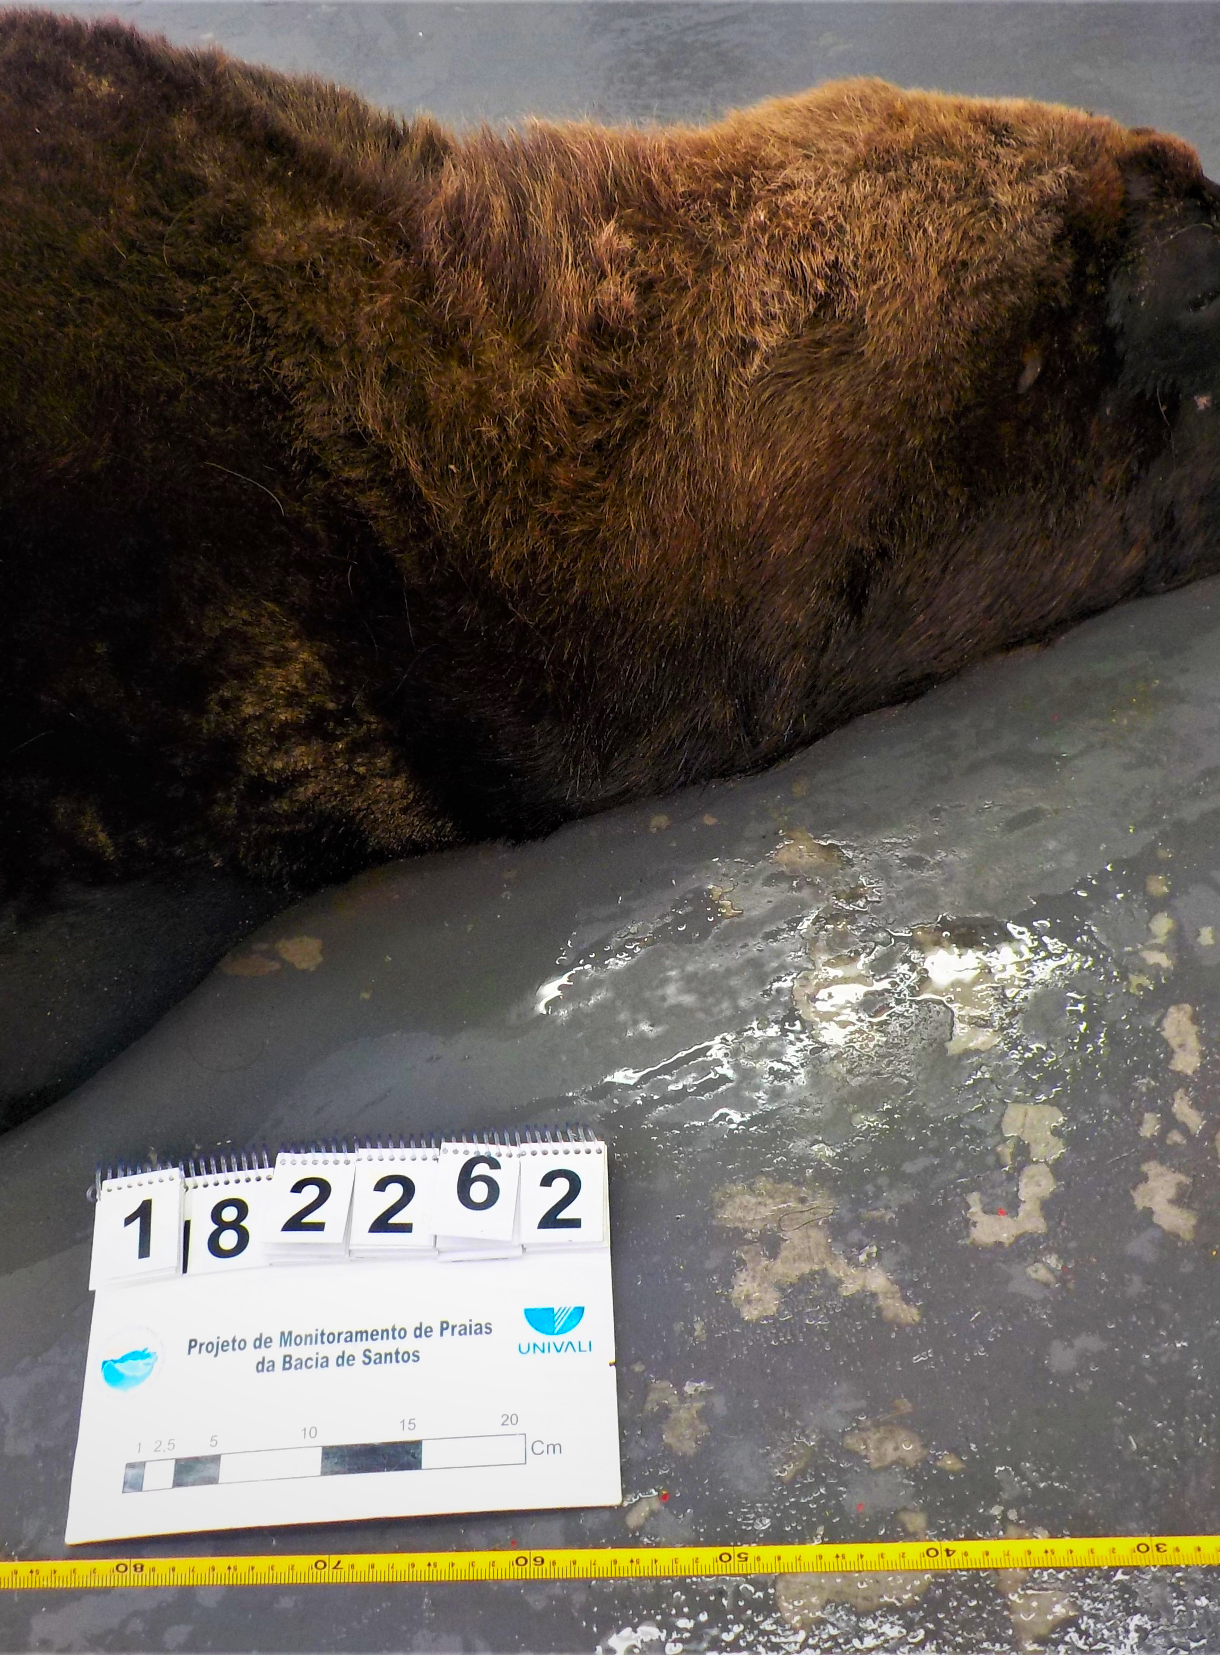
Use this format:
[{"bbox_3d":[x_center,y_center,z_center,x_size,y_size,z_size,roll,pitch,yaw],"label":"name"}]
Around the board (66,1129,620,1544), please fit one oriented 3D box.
[{"bbox_3d":[-0.136,0.260,1.001,0.277,0.015,0.204,-5,53,2],"label":"board"}]

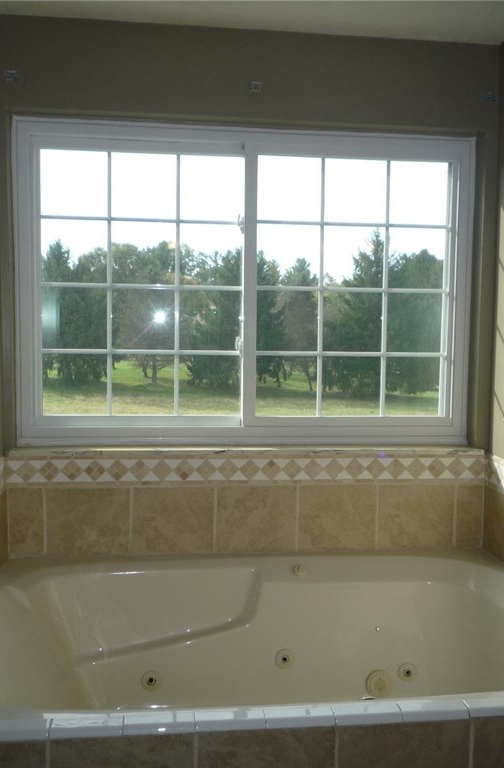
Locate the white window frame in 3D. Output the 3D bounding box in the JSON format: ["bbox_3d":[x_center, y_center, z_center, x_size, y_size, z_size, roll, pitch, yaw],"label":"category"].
[{"bbox_3d":[-0.005,-0.362,2.839,1.742,1.200,0.080,0,4,-7],"label":"white window frame"}]

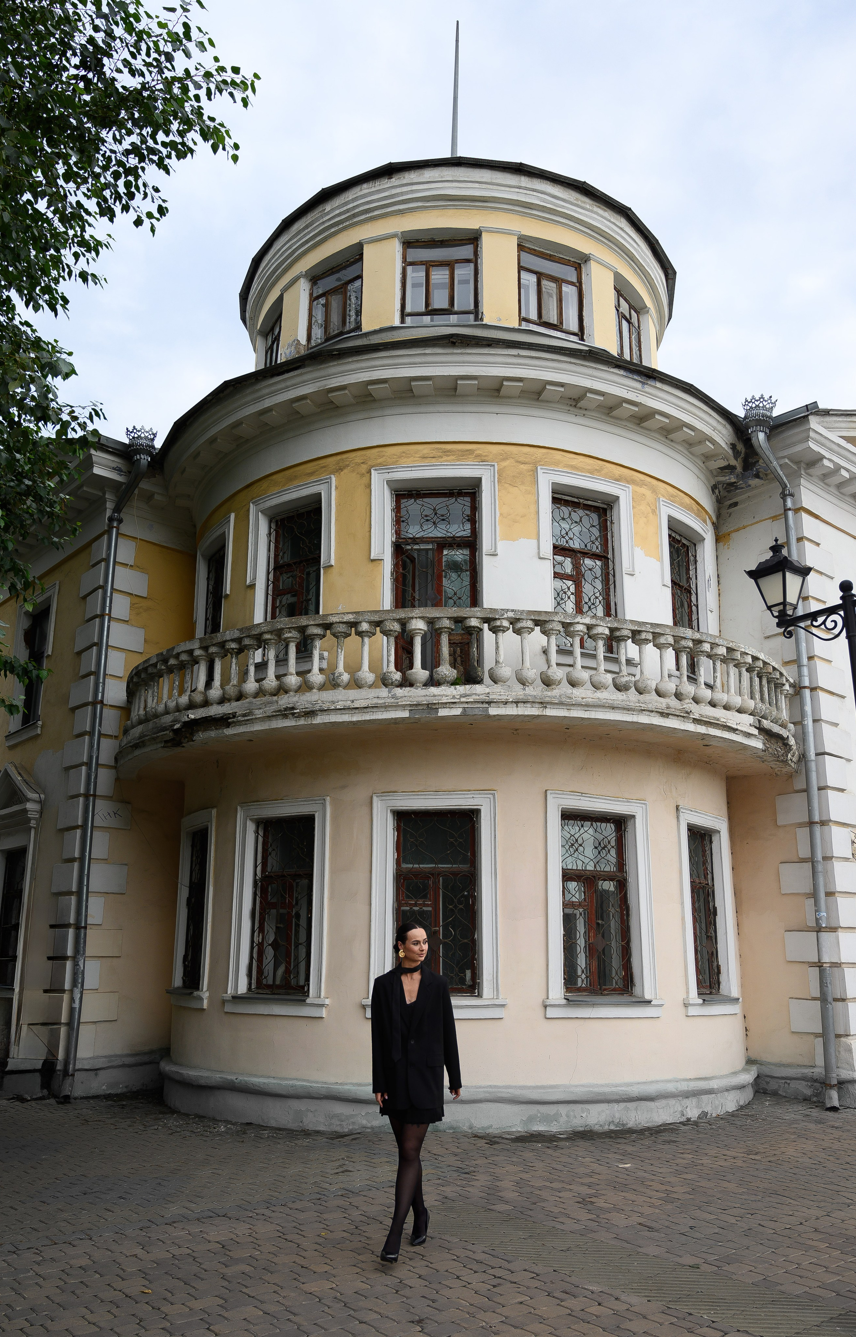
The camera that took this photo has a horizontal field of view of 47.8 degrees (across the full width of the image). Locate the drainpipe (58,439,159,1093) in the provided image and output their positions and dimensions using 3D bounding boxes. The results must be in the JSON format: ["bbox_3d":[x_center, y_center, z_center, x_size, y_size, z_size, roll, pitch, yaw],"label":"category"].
[{"bbox_3d":[-3.866,0.780,11.619,0.360,8.080,0.717,14,-21,-39],"label":"drainpipe"}]

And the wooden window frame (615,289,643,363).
[{"bbox_3d":[2.751,-4.519,13.320,0.122,1.224,0.898,-11,-20,35],"label":"wooden window frame"}]

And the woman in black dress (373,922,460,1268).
[{"bbox_3d":[-0.058,2.378,5.599,0.520,1.770,0.450,0,-16,2],"label":"woman in black dress"}]

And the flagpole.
[{"bbox_3d":[0.490,-9.621,16.591,0.102,3.876,0.102,0,-16,2],"label":"flagpole"}]

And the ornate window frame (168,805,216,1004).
[{"bbox_3d":[-2.660,2.751,11.108,0.280,2.141,1.245,10,-19,-31],"label":"ornate window frame"}]

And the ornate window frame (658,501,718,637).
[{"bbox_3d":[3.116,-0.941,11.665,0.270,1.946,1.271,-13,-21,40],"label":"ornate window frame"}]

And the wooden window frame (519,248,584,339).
[{"bbox_3d":[1.605,-4.781,12.447,0.898,1.224,0.122,7,-18,-23],"label":"wooden window frame"}]

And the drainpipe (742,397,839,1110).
[{"bbox_3d":[4.351,0.570,11.526,0.490,8.568,0.408,0,-16,0],"label":"drainpipe"}]

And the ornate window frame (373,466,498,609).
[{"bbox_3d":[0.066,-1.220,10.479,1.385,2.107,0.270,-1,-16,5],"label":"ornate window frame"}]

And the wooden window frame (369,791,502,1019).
[{"bbox_3d":[0.073,2.317,9.512,1.313,2.141,0.280,-1,-16,5],"label":"wooden window frame"}]

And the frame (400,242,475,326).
[{"bbox_3d":[0.147,-4.853,12.153,0.929,1.197,0.130,-1,-16,5],"label":"frame"}]

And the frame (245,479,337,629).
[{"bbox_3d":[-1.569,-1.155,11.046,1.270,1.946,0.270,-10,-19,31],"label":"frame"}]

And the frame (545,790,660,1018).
[{"bbox_3d":[1.726,2.399,9.756,1.300,2.141,0.280,7,-17,-21],"label":"frame"}]

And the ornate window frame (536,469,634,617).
[{"bbox_3d":[1.754,-1.058,10.629,1.265,2.173,0.224,7,-17,-21],"label":"ornate window frame"}]

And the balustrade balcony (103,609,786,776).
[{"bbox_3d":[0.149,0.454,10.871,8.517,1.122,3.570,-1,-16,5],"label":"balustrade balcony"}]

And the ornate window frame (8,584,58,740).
[{"bbox_3d":[-5.890,-0.062,14.198,1.224,2.244,0.224,-15,-22,43],"label":"ornate window frame"}]

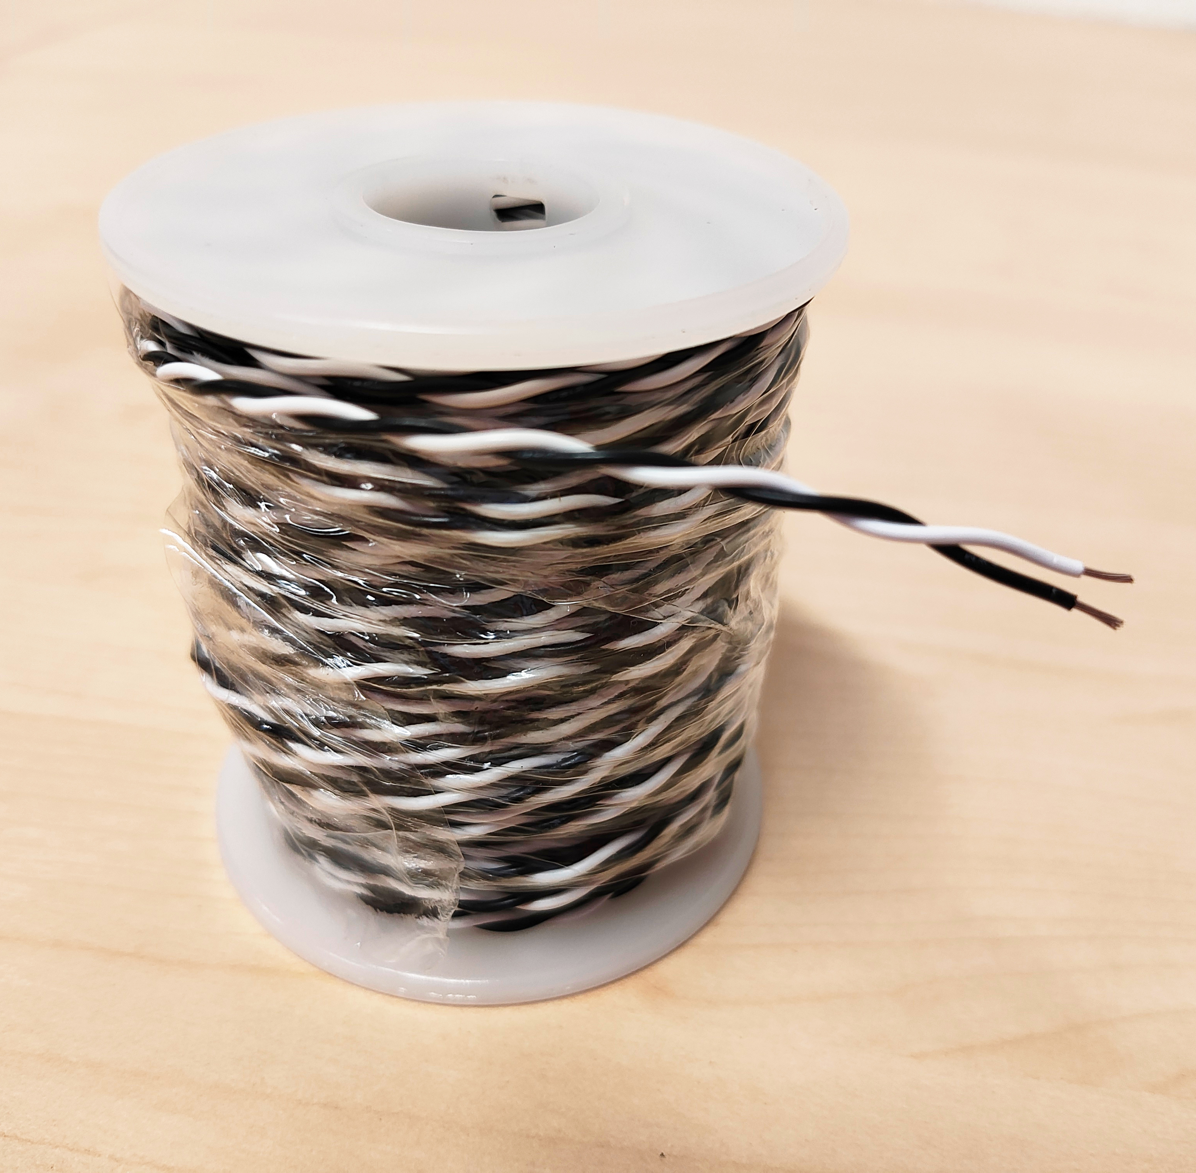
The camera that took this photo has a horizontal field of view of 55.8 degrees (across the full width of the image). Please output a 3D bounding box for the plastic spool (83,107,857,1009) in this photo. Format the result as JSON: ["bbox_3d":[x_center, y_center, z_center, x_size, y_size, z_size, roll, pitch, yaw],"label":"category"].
[{"bbox_3d":[-0.012,-0.006,0.131,0.070,0.079,0.070,2,35,-1],"label":"plastic spool"}]

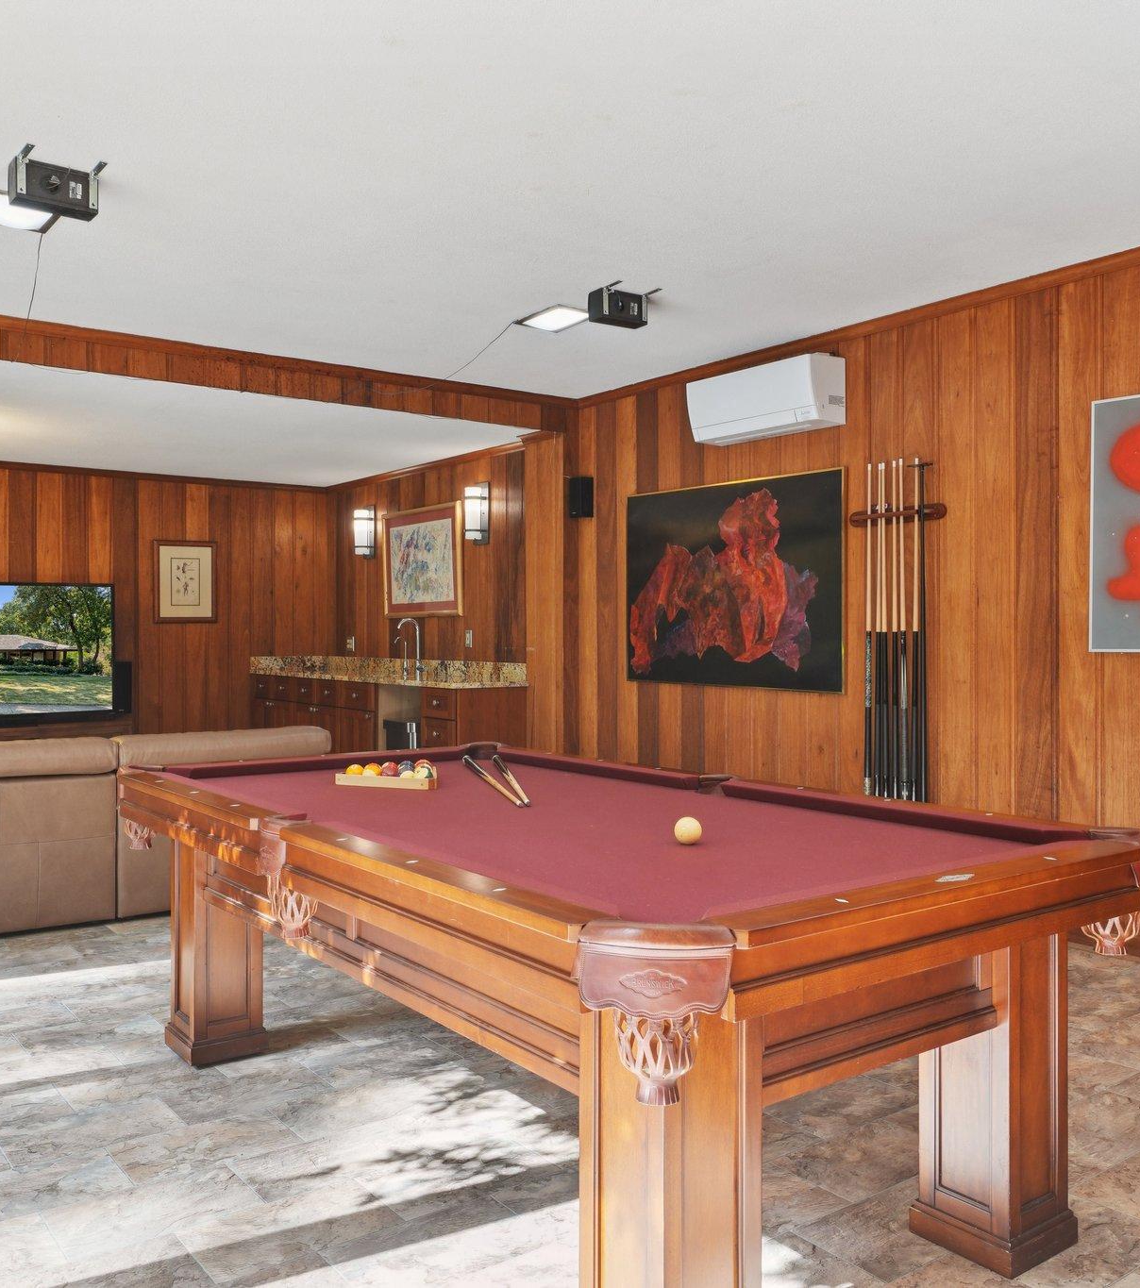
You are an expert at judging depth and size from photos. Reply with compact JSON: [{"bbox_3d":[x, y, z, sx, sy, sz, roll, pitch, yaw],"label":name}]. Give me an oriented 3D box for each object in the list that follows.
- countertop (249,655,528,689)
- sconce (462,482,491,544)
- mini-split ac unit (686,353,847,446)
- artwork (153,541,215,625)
[{"bbox_3d":[-1.389,0.196,8.167,0.650,0.145,3.170,0,0,-38],"label":"countertop"},{"bbox_3d":[-0.629,-0.862,7.494,0.115,0.414,0.180,-1,1,-38],"label":"sconce"},{"bbox_3d":[0.929,-1.159,5.410,0.235,0.300,0.800,-1,1,-38],"label":"mini-split ac unit"},{"bbox_3d":[-3.046,-0.495,8.946,0.497,0.660,0.030,0,0,-36],"label":"artwork"}]

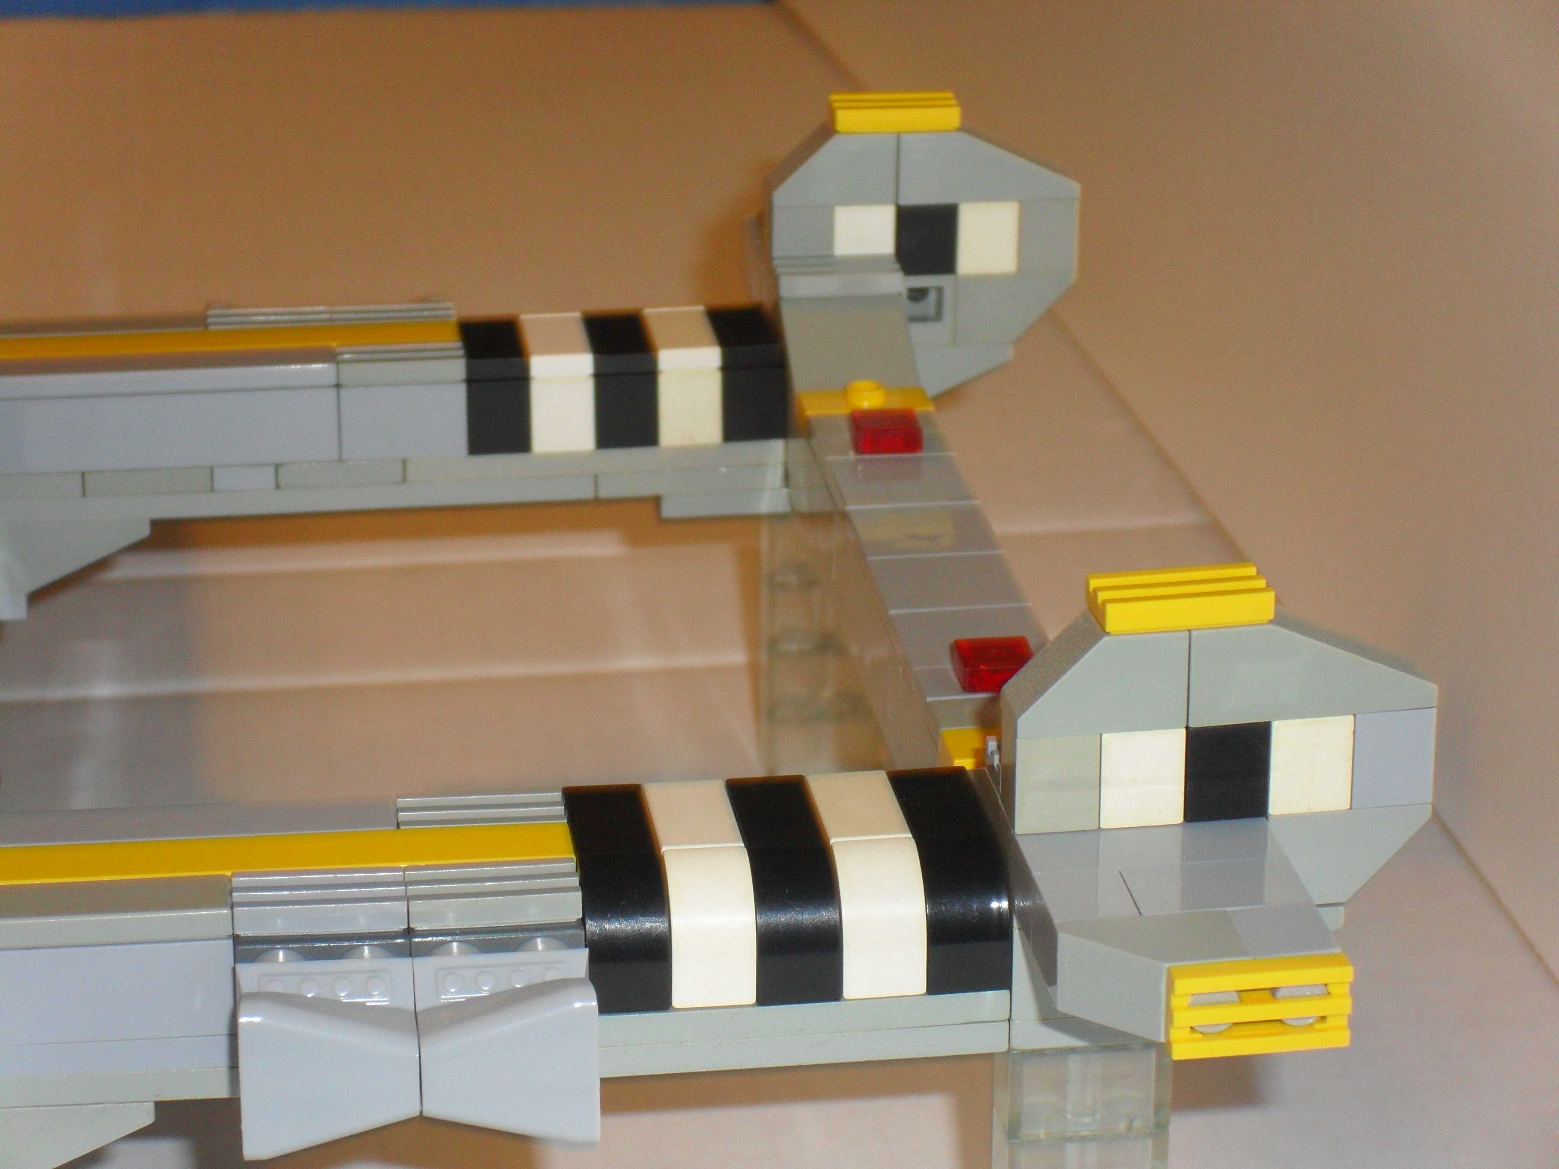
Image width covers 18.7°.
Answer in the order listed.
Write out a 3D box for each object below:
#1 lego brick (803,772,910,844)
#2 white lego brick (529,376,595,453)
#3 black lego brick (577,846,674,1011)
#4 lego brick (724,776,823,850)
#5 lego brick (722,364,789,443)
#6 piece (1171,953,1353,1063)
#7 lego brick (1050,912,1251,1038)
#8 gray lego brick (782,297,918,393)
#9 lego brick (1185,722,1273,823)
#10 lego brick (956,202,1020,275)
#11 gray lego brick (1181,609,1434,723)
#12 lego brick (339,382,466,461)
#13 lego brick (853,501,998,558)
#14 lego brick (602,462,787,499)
[{"bbox_3d":[0.008,0.023,0.456,0.008,0.003,0.016,-3,21,-8],"label":"lego brick"},{"bbox_3d":[-0.028,-0.024,0.598,0.008,0.010,0.016,-3,21,-7],"label":"white lego brick"},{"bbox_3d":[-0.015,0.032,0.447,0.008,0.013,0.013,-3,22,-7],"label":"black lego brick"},{"bbox_3d":[0.000,0.023,0.451,0.008,0.003,0.016,-3,20,-7],"label":"lego brick"},{"bbox_3d":[-0.004,-0.024,0.599,0.008,0.010,0.008,-3,21,-7],"label":"lego brick"},{"bbox_3d":[0.042,0.037,0.419,0.016,0.008,0.003,-3,21,-8],"label":"piece"},{"bbox_3d":[0.033,0.035,0.422,0.016,0.008,0.010,-3,22,-8],"label":"lego brick"},{"bbox_3d":[0.008,-0.030,0.594,0.016,0.010,0.024,-3,22,-8],"label":"gray lego brick"},{"bbox_3d":[0.041,0.016,0.446,0.008,0.010,0.008,-4,21,-7],"label":"lego brick"},{"bbox_3d":[0.026,-0.046,0.615,0.008,0.010,0.008,-3,22,-8],"label":"lego brick"},{"bbox_3d":[0.049,0.007,0.441,0.024,0.010,0.008,-3,22,-8],"label":"gray lego brick"},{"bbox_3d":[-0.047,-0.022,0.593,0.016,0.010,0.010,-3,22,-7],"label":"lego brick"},{"bbox_3d":[0.017,-0.005,0.541,0.016,0.003,0.016,-3,22,-8],"label":"lego brick"},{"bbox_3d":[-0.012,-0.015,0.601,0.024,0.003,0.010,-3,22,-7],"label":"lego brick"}]

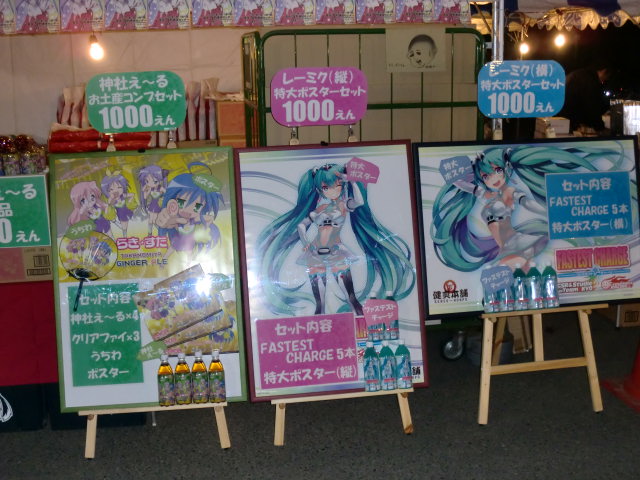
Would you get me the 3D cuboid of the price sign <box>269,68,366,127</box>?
[{"bbox_3d":[-0.004,-0.615,3.338,0.420,0.257,0.012,-4,-2,-7],"label":"price sign"}]

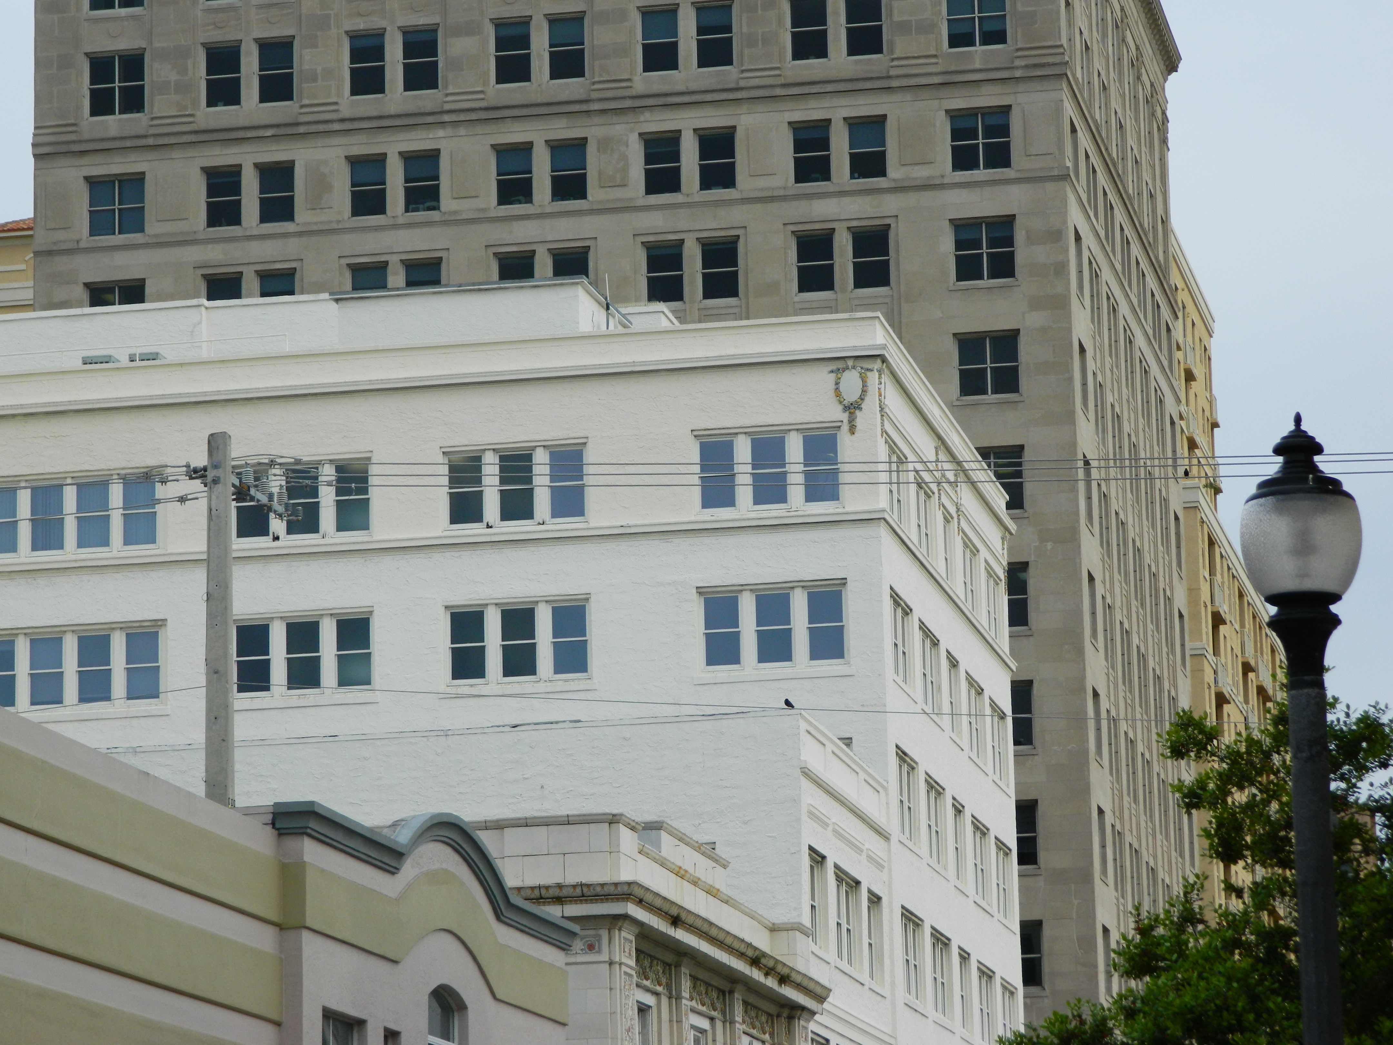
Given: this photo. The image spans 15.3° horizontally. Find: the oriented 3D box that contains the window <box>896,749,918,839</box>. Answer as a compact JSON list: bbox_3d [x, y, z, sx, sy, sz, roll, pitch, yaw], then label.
[{"bbox_3d":[4.511,5.954,112.327,0.200,1.850,3.100,-4,-11,10],"label":"window"}]

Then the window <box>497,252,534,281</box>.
[{"bbox_3d":[-5.341,-7.122,154.199,1.110,1.795,0.200,-4,-11,10],"label":"window"}]

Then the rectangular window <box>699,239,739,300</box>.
[{"bbox_3d":[0.660,-7.497,153.800,1.132,1.775,0.200,-4,-11,10],"label":"rectangular window"}]

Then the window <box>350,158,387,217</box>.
[{"bbox_3d":[-9.838,-10.033,155.630,1.117,1.733,0.200,-4,-11,10],"label":"window"}]

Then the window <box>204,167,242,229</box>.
[{"bbox_3d":[-14.860,-10.159,163.136,1.146,1.887,0.150,-4,-11,10],"label":"window"}]

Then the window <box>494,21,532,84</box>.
[{"bbox_3d":[-5.734,-14.674,162.220,1.175,1.983,0.150,-4,-11,10],"label":"window"}]

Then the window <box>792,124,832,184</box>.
[{"bbox_3d":[3.354,-10.643,150.054,1.150,1.820,0.180,-4,-11,11],"label":"window"}]

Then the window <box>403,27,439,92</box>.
[{"bbox_3d":[-8.185,-13.781,154.311,1.097,1.849,0.150,-4,-11,11],"label":"window"}]

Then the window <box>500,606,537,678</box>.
[{"bbox_3d":[-3.936,2.655,115.239,0.806,1.569,0.150,-4,-11,10],"label":"window"}]

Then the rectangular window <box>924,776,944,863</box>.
[{"bbox_3d":[5.352,6.703,117.112,0.200,1.630,2.250,-4,-11,10],"label":"rectangular window"}]

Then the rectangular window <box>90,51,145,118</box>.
[{"bbox_3d":[-17.239,-12.987,154.613,1.820,1.970,0.180,-4,-11,11],"label":"rectangular window"}]

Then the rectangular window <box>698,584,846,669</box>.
[{"bbox_3d":[1.665,2.271,112.168,3.046,1.603,0.200,-4,-11,10],"label":"rectangular window"}]

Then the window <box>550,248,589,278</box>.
[{"bbox_3d":[-3.632,-6.997,150.743,1.160,1.830,0.180,-4,-11,11],"label":"window"}]

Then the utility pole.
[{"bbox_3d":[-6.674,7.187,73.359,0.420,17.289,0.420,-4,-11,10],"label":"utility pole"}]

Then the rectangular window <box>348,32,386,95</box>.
[{"bbox_3d":[-9.805,-13.646,154.606,1.070,1.855,0.150,-4,-11,11],"label":"rectangular window"}]

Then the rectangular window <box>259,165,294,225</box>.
[{"bbox_3d":[-12.654,-9.870,156.152,1.130,1.738,0.200,-4,-11,10],"label":"rectangular window"}]

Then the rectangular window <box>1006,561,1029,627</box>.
[{"bbox_3d":[9.050,2.222,156.300,1.999,1.950,0.150,-4,-11,10],"label":"rectangular window"}]

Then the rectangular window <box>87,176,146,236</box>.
[{"bbox_3d":[-17.631,-9.609,157.773,1.813,1.774,0.200,-4,-11,10],"label":"rectangular window"}]

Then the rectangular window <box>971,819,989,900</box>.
[{"bbox_3d":[6.812,8.106,125.257,0.150,1.700,2.900,-4,-11,10],"label":"rectangular window"}]

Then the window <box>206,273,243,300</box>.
[{"bbox_3d":[-14.173,-6.553,155.825,1.110,1.795,0.200,-4,-11,10],"label":"window"}]

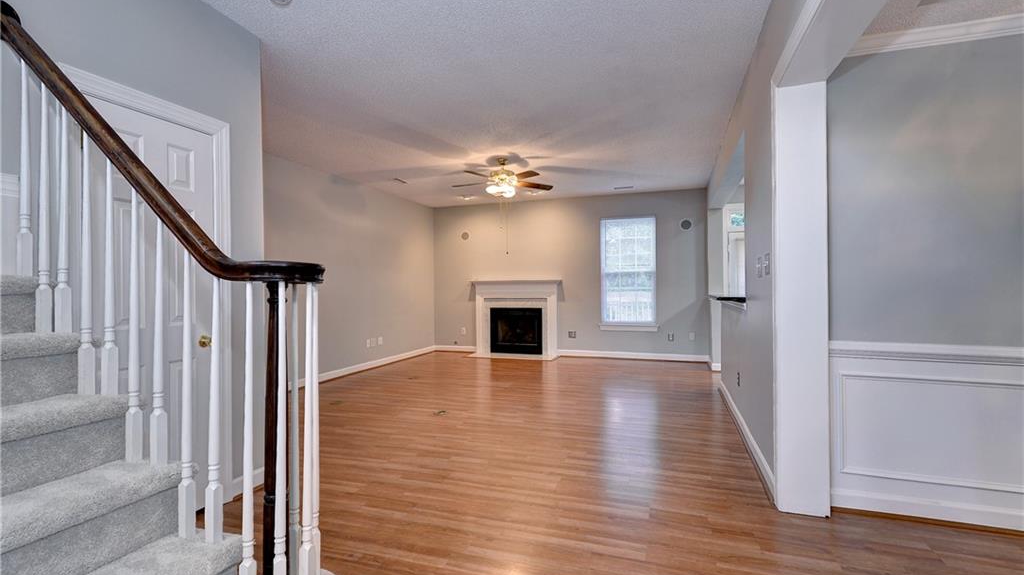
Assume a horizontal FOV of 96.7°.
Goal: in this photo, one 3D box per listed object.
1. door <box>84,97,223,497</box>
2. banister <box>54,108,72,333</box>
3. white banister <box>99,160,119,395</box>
[{"bbox_3d":[-1.768,0.211,2.250,0.045,2.033,0.608,0,0,19],"label":"door"},{"bbox_3d":[-1.639,-0.245,1.669,0.034,0.827,0.034,0,0,19],"label":"banister"},{"bbox_3d":[-1.405,-0.036,1.588,0.034,0.821,0.034,0,0,19],"label":"white banister"}]

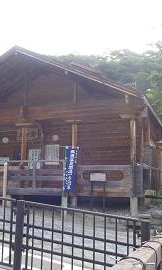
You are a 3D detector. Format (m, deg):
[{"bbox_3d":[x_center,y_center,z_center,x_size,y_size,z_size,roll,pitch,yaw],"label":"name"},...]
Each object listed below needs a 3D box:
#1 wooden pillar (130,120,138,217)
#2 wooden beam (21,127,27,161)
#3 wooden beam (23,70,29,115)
[{"bbox_3d":[2.086,1.234,11.555,0.250,3.834,0.250,-3,-11,21],"label":"wooden pillar"},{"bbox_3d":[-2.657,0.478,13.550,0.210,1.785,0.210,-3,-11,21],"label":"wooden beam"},{"bbox_3d":[-2.616,-2.135,14.016,0.190,2.362,0.190,-3,-11,21],"label":"wooden beam"}]

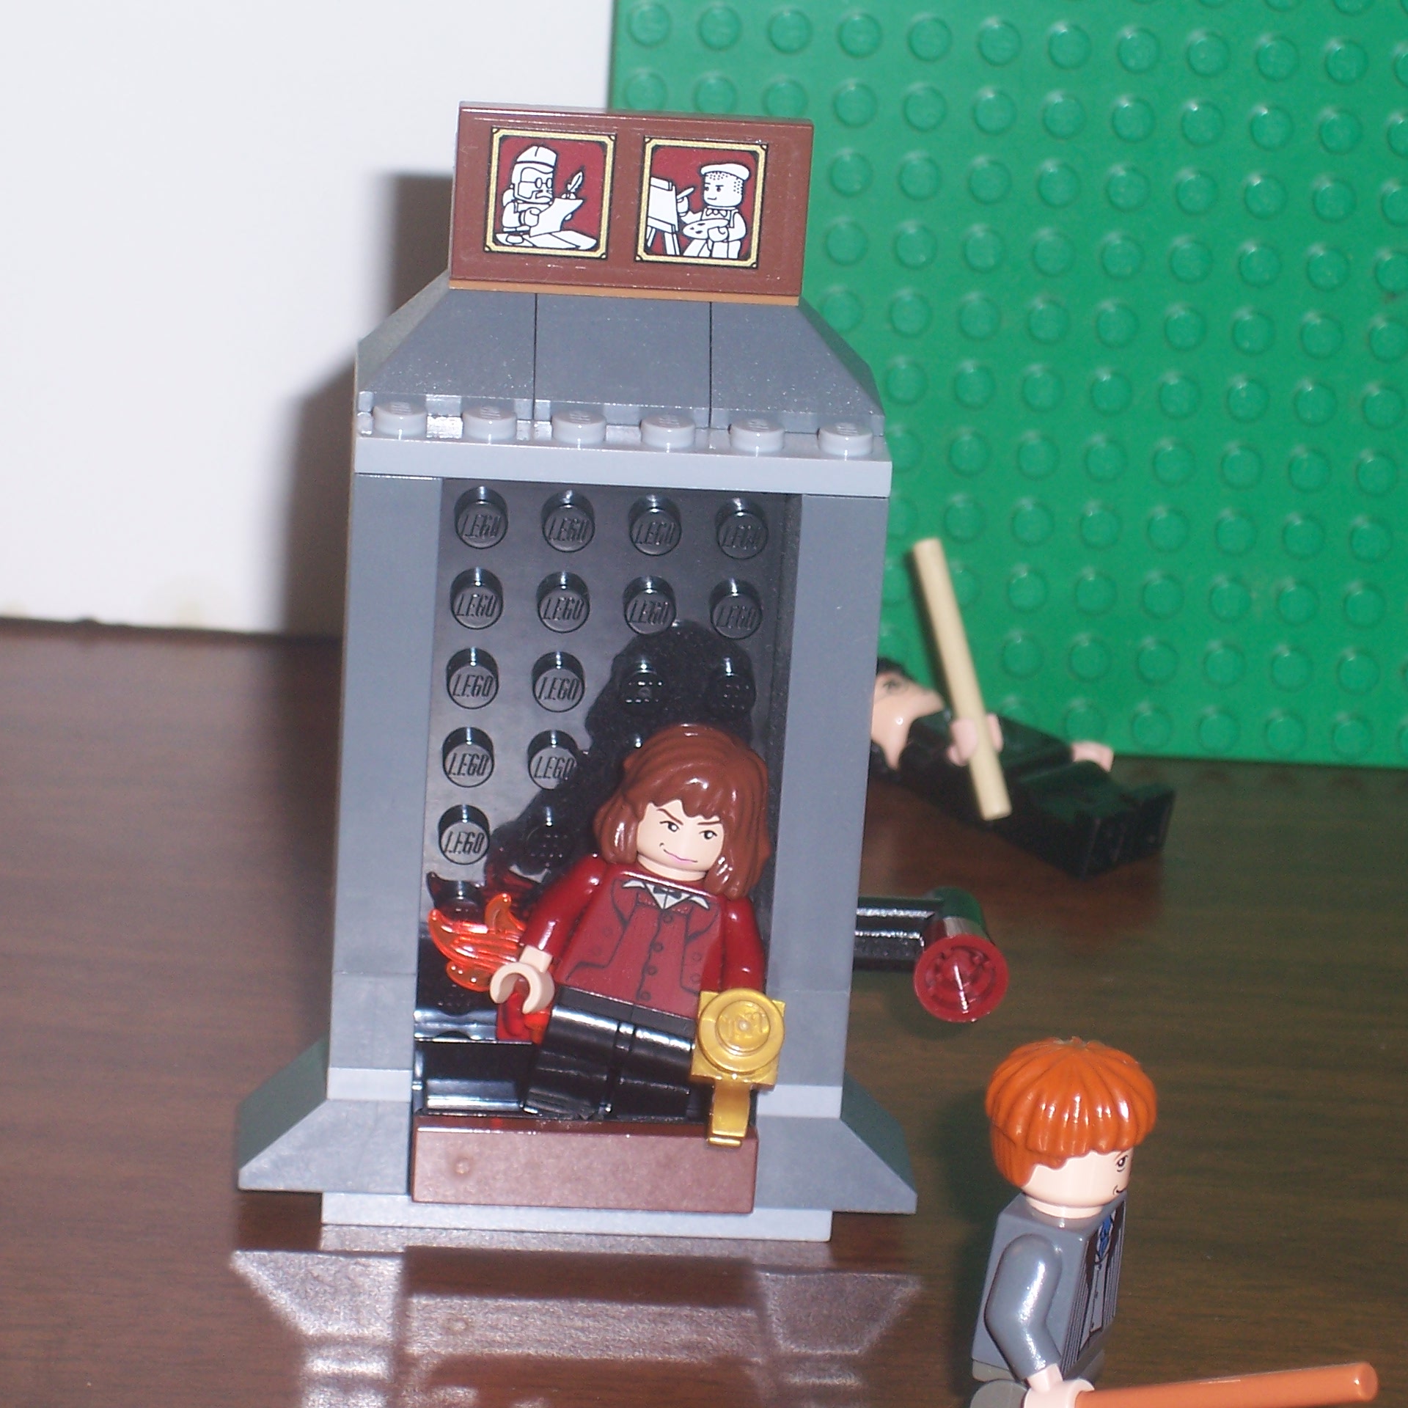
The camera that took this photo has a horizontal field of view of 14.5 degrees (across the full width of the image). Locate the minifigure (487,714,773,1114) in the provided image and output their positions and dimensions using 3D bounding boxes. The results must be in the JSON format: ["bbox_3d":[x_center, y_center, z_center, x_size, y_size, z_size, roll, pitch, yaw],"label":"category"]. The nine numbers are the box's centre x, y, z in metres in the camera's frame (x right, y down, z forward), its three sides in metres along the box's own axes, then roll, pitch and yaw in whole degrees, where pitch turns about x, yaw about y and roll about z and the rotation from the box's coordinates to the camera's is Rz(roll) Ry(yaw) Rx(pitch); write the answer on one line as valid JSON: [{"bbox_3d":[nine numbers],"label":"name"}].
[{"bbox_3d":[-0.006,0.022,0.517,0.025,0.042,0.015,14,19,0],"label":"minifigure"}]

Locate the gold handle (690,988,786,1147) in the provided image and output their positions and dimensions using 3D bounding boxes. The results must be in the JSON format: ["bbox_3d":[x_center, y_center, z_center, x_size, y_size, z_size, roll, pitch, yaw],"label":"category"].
[{"bbox_3d":[0.003,0.034,0.508,0.008,0.014,0.008,8,-17,-4],"label":"gold handle"}]

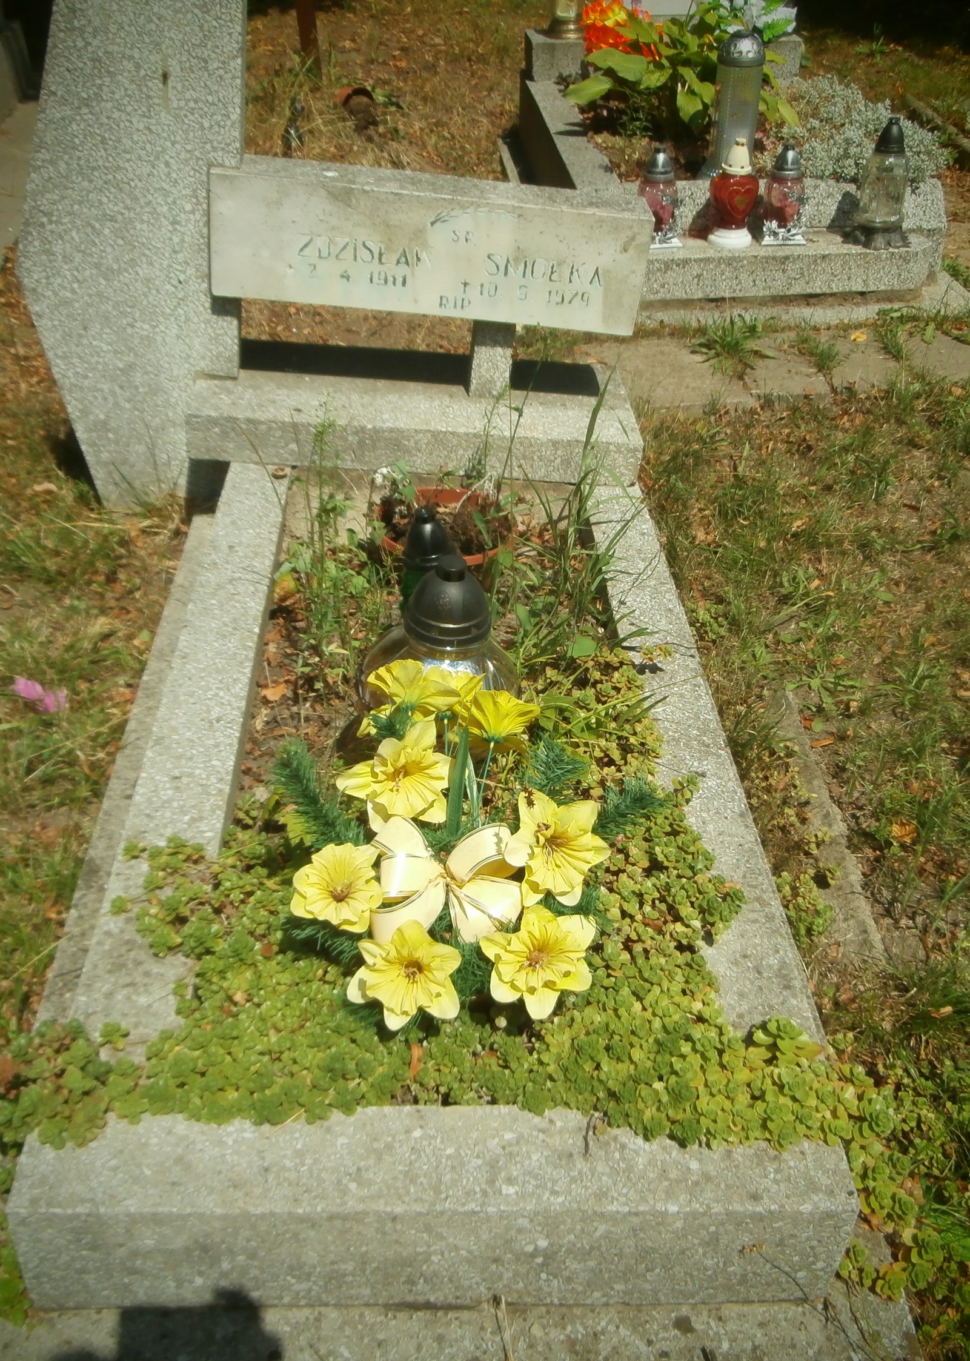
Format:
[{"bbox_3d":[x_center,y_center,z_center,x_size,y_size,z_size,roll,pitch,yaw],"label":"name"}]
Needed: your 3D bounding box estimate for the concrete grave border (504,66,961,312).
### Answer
[{"bbox_3d":[0.645,-1.514,3.760,0.930,0.260,1.780,-2,35,-3],"label":"concrete grave border"}]

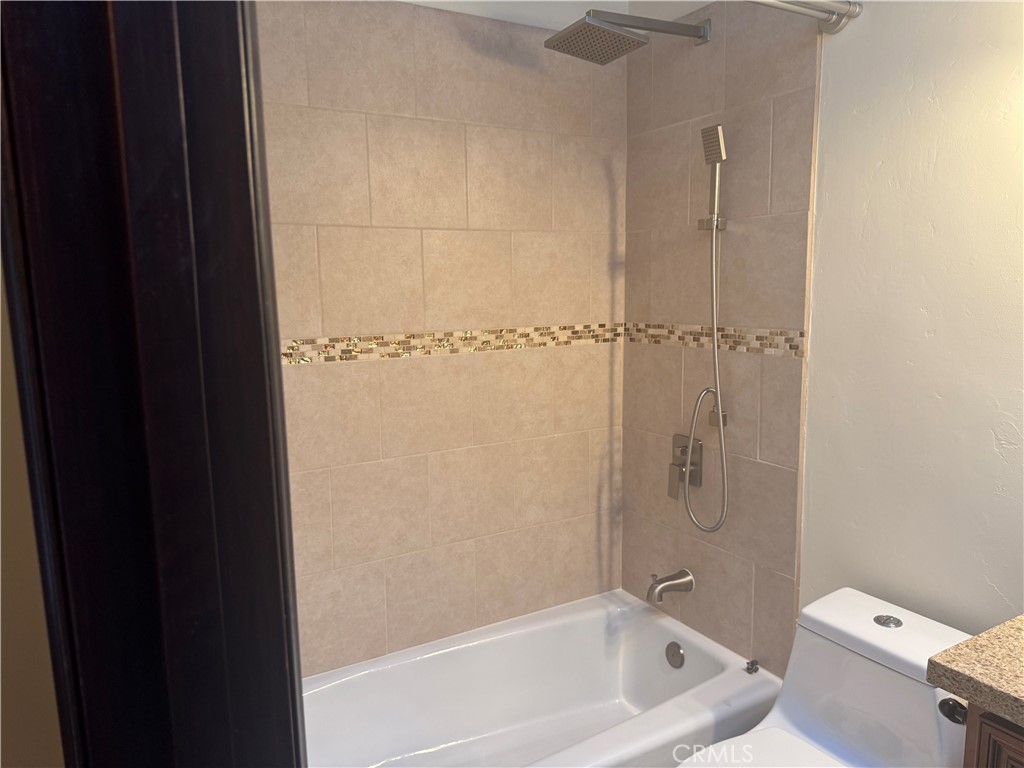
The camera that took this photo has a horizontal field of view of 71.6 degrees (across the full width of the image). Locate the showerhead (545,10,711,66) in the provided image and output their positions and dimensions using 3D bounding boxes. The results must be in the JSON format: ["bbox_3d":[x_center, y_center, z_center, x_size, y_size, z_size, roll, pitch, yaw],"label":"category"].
[{"bbox_3d":[0.348,-0.973,1.970,0.480,0.125,0.205,-5,9,-29],"label":"showerhead"}]

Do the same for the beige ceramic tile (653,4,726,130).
[{"bbox_3d":[0.533,-0.952,2.154,0.010,0.307,0.305,-5,9,-29],"label":"beige ceramic tile"}]

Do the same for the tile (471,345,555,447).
[{"bbox_3d":[0.007,0.037,2.323,0.303,0.303,0.010,-5,9,-29],"label":"tile"}]

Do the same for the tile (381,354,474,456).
[{"bbox_3d":[-0.258,0.063,2.174,0.297,0.302,0.010,-5,9,-29],"label":"tile"}]

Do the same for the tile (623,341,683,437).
[{"bbox_3d":[0.478,0.018,2.409,0.010,0.302,0.298,-5,9,-29],"label":"tile"}]

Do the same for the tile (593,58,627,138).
[{"bbox_3d":[0.319,-0.984,2.384,0.142,0.310,0.010,-6,9,-29],"label":"tile"}]

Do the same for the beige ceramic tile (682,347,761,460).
[{"bbox_3d":[0.630,0.051,2.143,0.010,0.303,0.303,-5,9,-29],"label":"beige ceramic tile"}]

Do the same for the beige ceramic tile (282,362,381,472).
[{"bbox_3d":[-0.521,0.088,2.026,0.301,0.302,0.010,-5,9,-29],"label":"beige ceramic tile"}]

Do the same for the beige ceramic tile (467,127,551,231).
[{"bbox_3d":[-0.005,-0.643,2.233,0.305,0.305,0.010,-5,9,-29],"label":"beige ceramic tile"}]

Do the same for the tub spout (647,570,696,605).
[{"bbox_3d":[0.504,0.650,2.291,0.172,0.105,0.065,-5,9,-29],"label":"tub spout"}]

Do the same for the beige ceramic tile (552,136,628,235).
[{"bbox_3d":[0.259,-0.664,2.378,0.285,0.307,0.010,-5,9,-29],"label":"beige ceramic tile"}]

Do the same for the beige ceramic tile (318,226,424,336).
[{"bbox_3d":[-0.400,-0.296,2.048,0.306,0.304,0.010,-5,9,-29],"label":"beige ceramic tile"}]

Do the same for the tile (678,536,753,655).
[{"bbox_3d":[0.640,0.659,2.229,0.010,0.307,0.303,-5,9,-29],"label":"tile"}]

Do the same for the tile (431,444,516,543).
[{"bbox_3d":[-0.125,0.354,2.298,0.305,0.300,0.010,-5,9,-29],"label":"tile"}]

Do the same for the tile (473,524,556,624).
[{"bbox_3d":[0.013,0.646,2.405,0.303,0.307,0.010,-5,9,-29],"label":"tile"}]

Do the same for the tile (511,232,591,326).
[{"bbox_3d":[0.133,-0.346,2.346,0.305,0.304,0.010,-5,9,-29],"label":"tile"}]

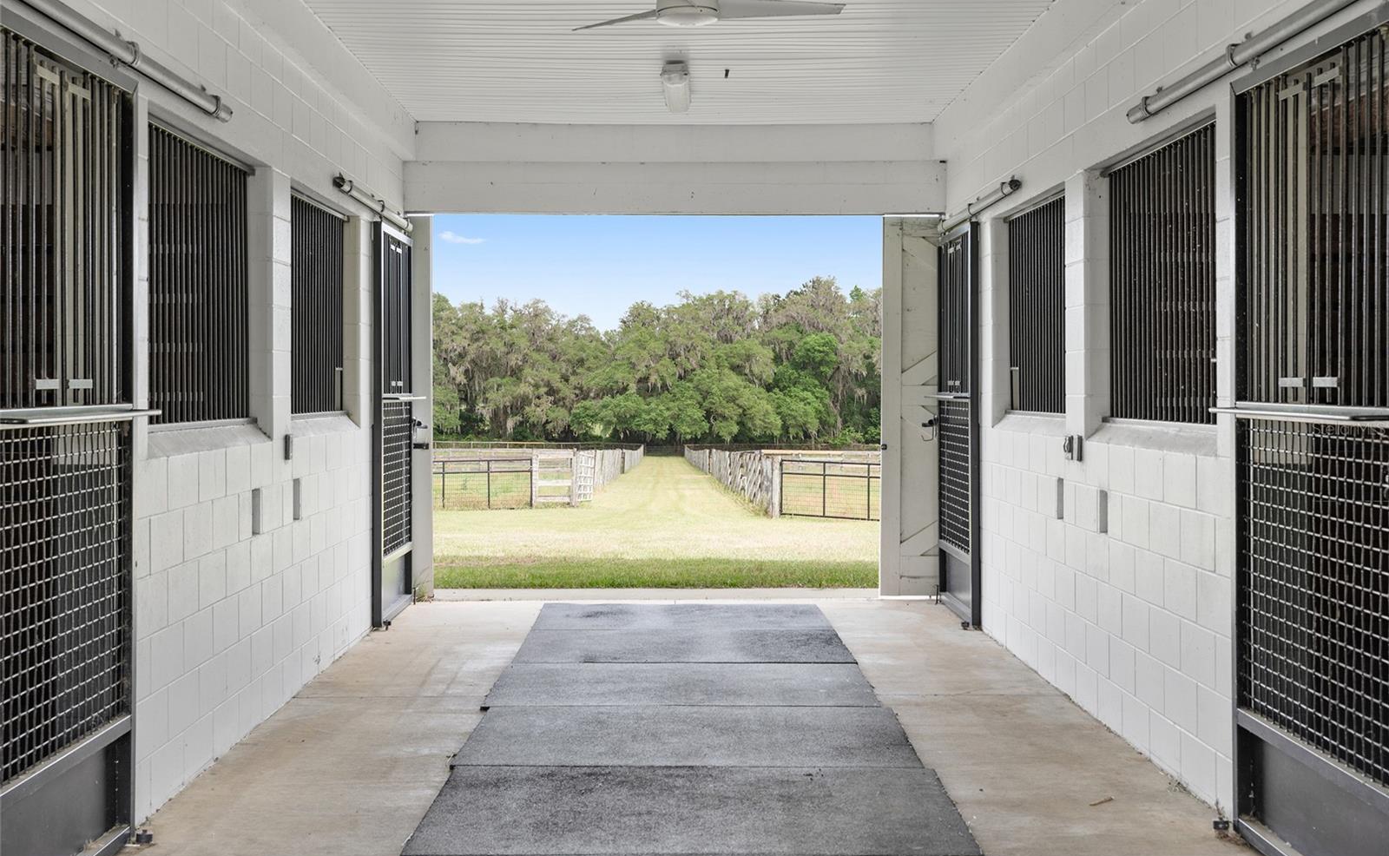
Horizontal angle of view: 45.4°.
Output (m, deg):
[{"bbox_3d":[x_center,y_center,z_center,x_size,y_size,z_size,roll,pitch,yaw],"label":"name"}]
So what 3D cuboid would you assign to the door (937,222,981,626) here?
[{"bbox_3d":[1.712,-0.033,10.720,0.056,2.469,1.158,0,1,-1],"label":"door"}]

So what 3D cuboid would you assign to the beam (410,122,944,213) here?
[{"bbox_3d":[-0.123,-1.792,11.499,3.722,0.624,0.203,0,1,-1],"label":"beam"}]

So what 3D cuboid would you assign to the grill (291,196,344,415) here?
[{"bbox_3d":[-2.050,-0.635,8.822,0.035,1.127,1.776,0,1,-1],"label":"grill"}]

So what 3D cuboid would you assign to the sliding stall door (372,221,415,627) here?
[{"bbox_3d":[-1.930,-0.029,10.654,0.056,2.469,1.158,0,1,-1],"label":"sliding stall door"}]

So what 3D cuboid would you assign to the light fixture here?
[{"bbox_3d":[-0.111,-2.018,9.889,0.160,0.127,1.076,0,1,-1],"label":"light fixture"}]

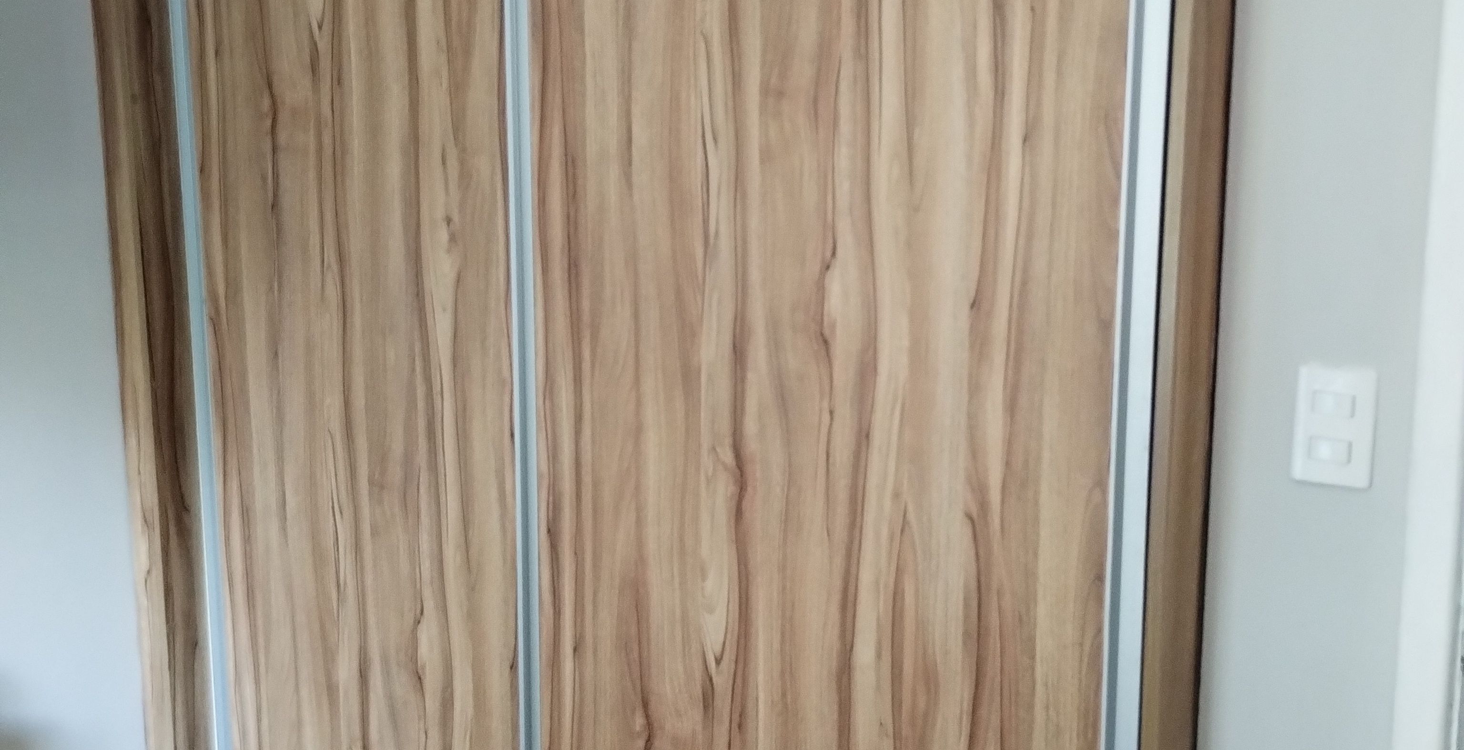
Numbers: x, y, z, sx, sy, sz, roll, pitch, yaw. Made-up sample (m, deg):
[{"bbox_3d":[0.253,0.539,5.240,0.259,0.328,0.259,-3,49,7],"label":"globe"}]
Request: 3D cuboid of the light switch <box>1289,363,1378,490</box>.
[{"bbox_3d":[0.596,0.052,1.563,0.077,0.116,0.011,7,12,34],"label":"light switch"}]

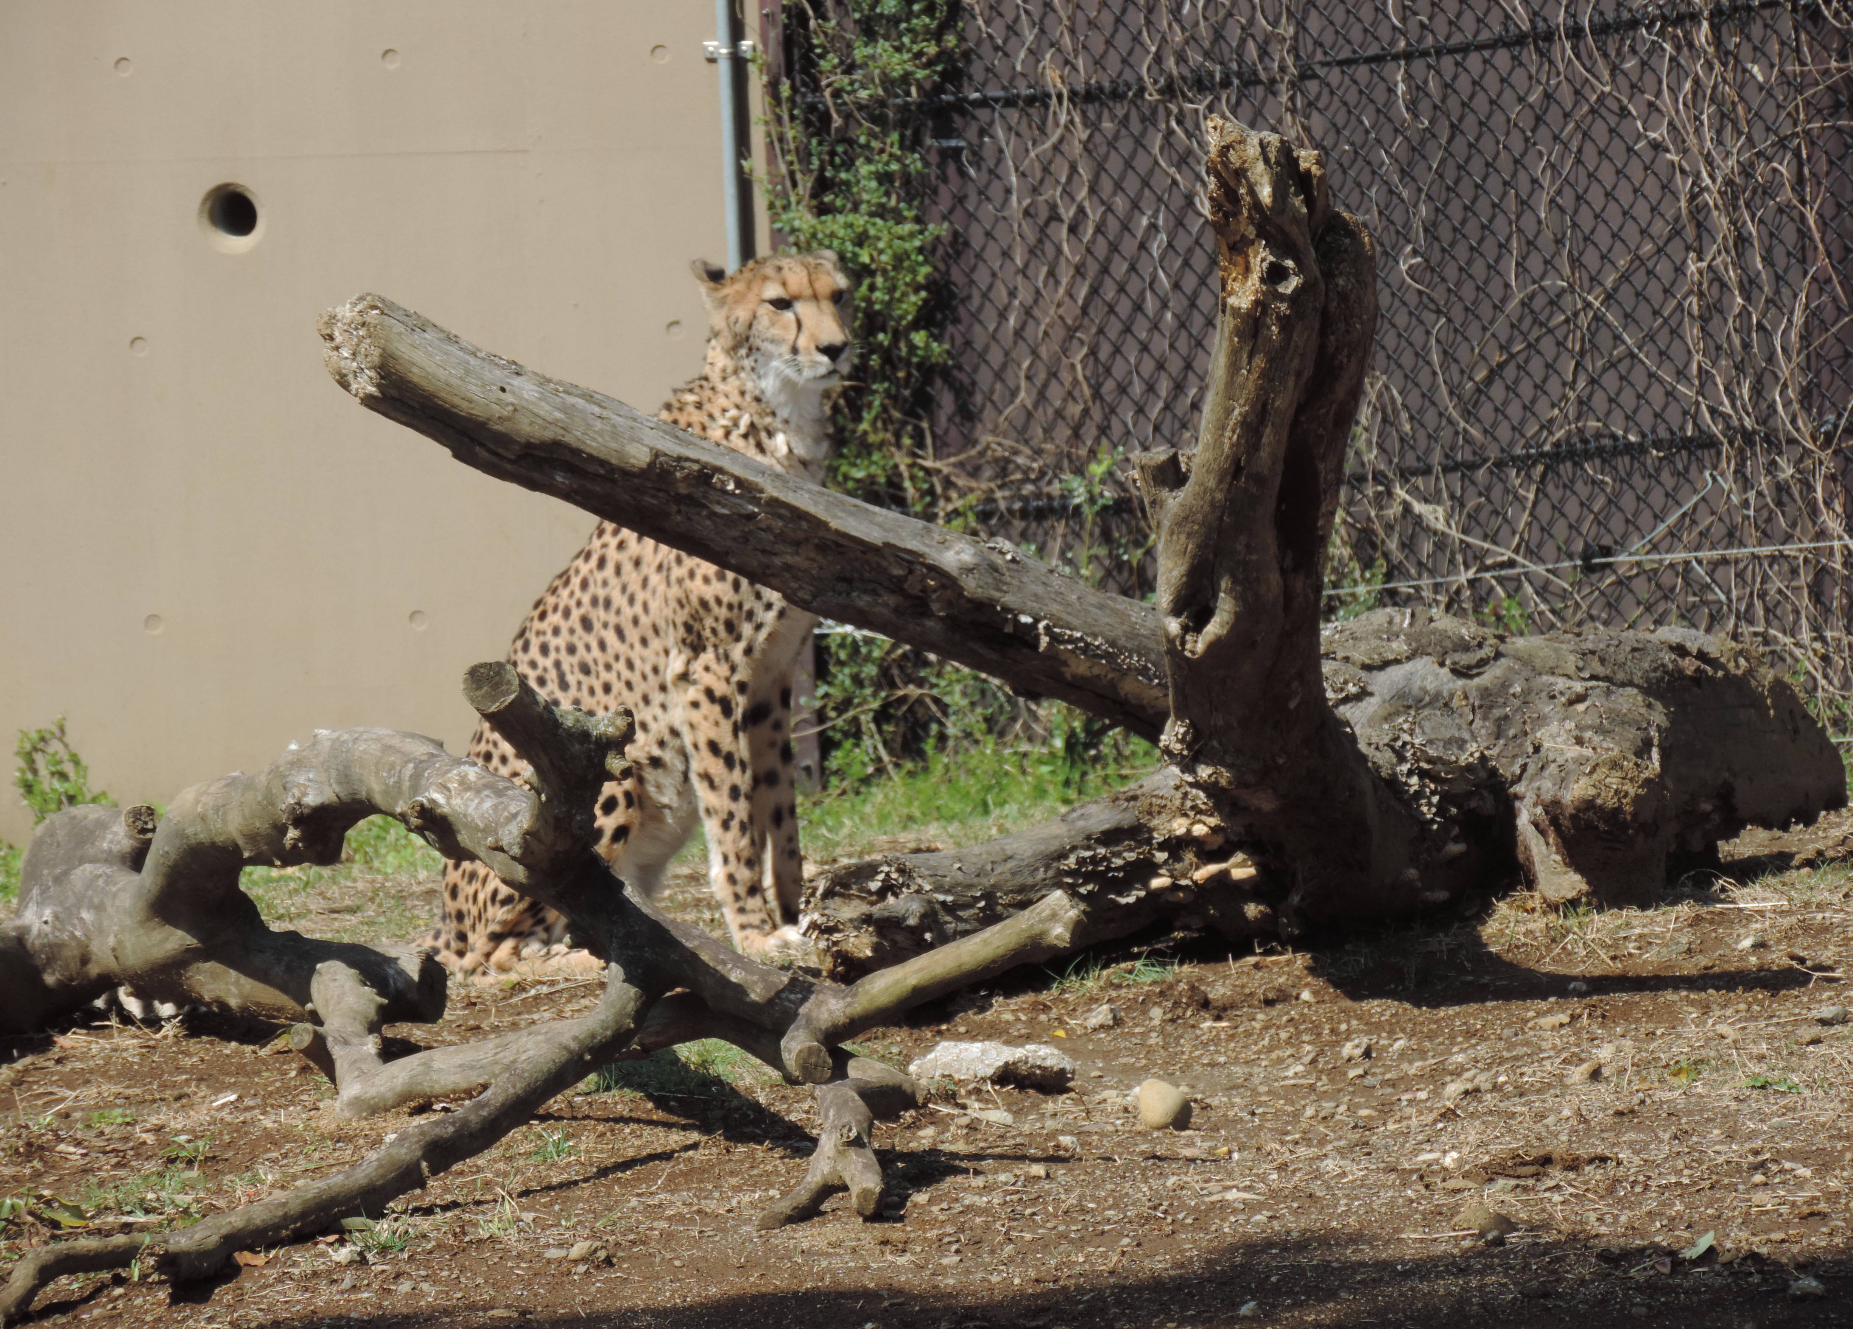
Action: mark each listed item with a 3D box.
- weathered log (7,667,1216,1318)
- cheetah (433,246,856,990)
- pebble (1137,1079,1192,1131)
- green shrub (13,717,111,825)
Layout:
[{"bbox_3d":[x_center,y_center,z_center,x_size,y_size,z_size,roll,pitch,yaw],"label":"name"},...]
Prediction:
[{"bbox_3d":[-0.421,0.409,25.400,1.650,0.560,2.000,-3,5,0],"label":"weathered log"},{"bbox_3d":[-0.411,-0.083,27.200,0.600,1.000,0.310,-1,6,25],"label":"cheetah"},{"bbox_3d":[0.322,0.596,25.400,0.085,0.078,0.080,-3,5,0],"label":"pebble"},{"bbox_3d":[-1.355,0.174,29.400,0.160,0.190,0.160,-3,5,0],"label":"green shrub"}]

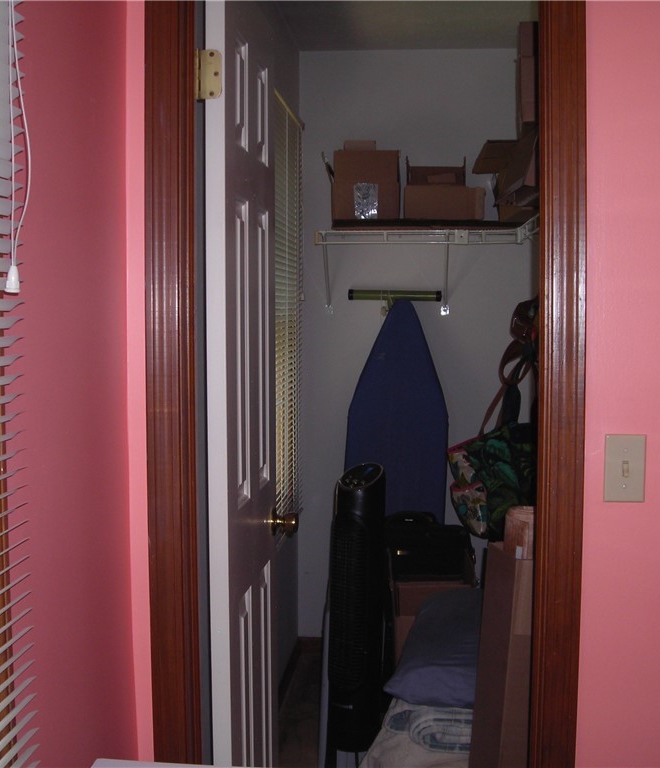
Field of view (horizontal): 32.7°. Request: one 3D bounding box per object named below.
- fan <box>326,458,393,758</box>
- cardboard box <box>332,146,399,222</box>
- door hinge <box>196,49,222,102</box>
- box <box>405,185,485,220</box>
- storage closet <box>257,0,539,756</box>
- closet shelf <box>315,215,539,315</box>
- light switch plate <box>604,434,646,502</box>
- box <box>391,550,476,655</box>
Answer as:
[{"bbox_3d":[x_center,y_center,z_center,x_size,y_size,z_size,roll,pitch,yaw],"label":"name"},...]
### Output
[{"bbox_3d":[0.087,0.679,3.361,0.175,0.880,0.175,2,5,28],"label":"fan"},{"bbox_3d":[0.143,-0.751,4.296,0.255,0.265,0.250,0,4,5],"label":"cardboard box"},{"bbox_3d":[-0.217,-0.556,2.016,0.048,0.092,0.020,0,4,5],"label":"door hinge"},{"bbox_3d":[0.434,-0.679,4.276,0.295,0.125,0.250,0,4,5],"label":"box"},{"bbox_3d":[0.355,-0.014,3.254,1.160,2.430,2.470,0,4,5],"label":"storage closet"},{"bbox_3d":[0.424,-0.427,4.295,0.940,0.325,0.330,0,4,5],"label":"closet shelf"},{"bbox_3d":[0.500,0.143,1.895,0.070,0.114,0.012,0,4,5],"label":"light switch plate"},{"bbox_3d":[0.366,0.735,3.915,0.275,0.350,0.270,0,4,5],"label":"box"}]

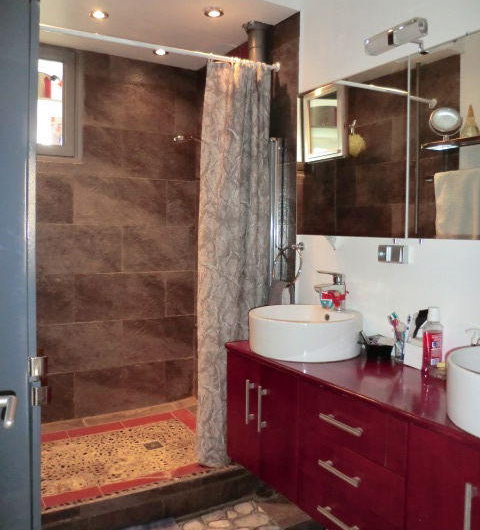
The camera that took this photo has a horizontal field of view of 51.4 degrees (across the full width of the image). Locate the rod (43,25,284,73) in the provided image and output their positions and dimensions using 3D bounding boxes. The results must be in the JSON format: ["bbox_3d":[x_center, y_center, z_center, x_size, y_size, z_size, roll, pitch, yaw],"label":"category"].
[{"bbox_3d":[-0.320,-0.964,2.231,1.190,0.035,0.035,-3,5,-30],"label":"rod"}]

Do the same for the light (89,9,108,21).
[{"bbox_3d":[-0.696,-1.234,2.465,0.090,0.020,0.090,0,4,0],"label":"light"}]

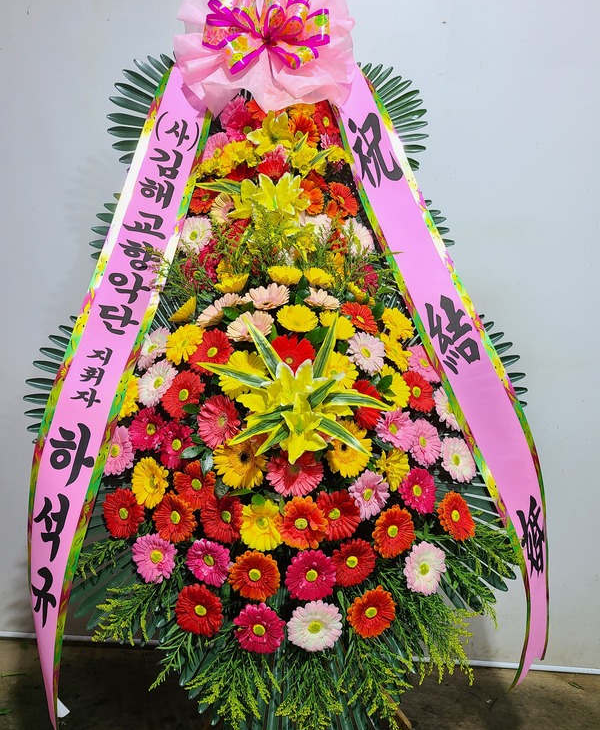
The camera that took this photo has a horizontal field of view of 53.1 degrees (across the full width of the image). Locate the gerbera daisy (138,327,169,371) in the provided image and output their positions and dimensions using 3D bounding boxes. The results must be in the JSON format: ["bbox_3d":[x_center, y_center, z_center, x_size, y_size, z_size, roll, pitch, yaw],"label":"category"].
[{"bbox_3d":[-0.312,-0.031,1.315,0.108,0.108,0.035,8,-19,44],"label":"gerbera daisy"}]

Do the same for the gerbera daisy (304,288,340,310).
[{"bbox_3d":[0.052,-0.155,1.482,0.099,0.035,0.099,-6,40,-37],"label":"gerbera daisy"}]

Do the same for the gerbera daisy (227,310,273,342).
[{"bbox_3d":[-0.106,-0.077,1.330,0.107,0.035,0.107,4,40,26],"label":"gerbera daisy"}]

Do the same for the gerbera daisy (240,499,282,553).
[{"bbox_3d":[-0.083,0.347,1.300,0.102,0.109,0.036,3,-21,17],"label":"gerbera daisy"}]

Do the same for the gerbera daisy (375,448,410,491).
[{"bbox_3d":[0.199,0.224,1.290,0.096,0.096,0.042,-2,-4,-25],"label":"gerbera daisy"}]

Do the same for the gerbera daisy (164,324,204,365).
[{"bbox_3d":[-0.252,-0.045,1.320,0.102,0.102,0.037,5,-16,30],"label":"gerbera daisy"}]

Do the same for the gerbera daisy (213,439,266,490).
[{"bbox_3d":[-0.121,0.200,1.220,0.112,0.112,0.040,2,5,8],"label":"gerbera daisy"}]

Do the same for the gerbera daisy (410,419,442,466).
[{"bbox_3d":[0.266,0.170,1.304,0.105,0.105,0.035,-8,-14,-45],"label":"gerbera daisy"}]

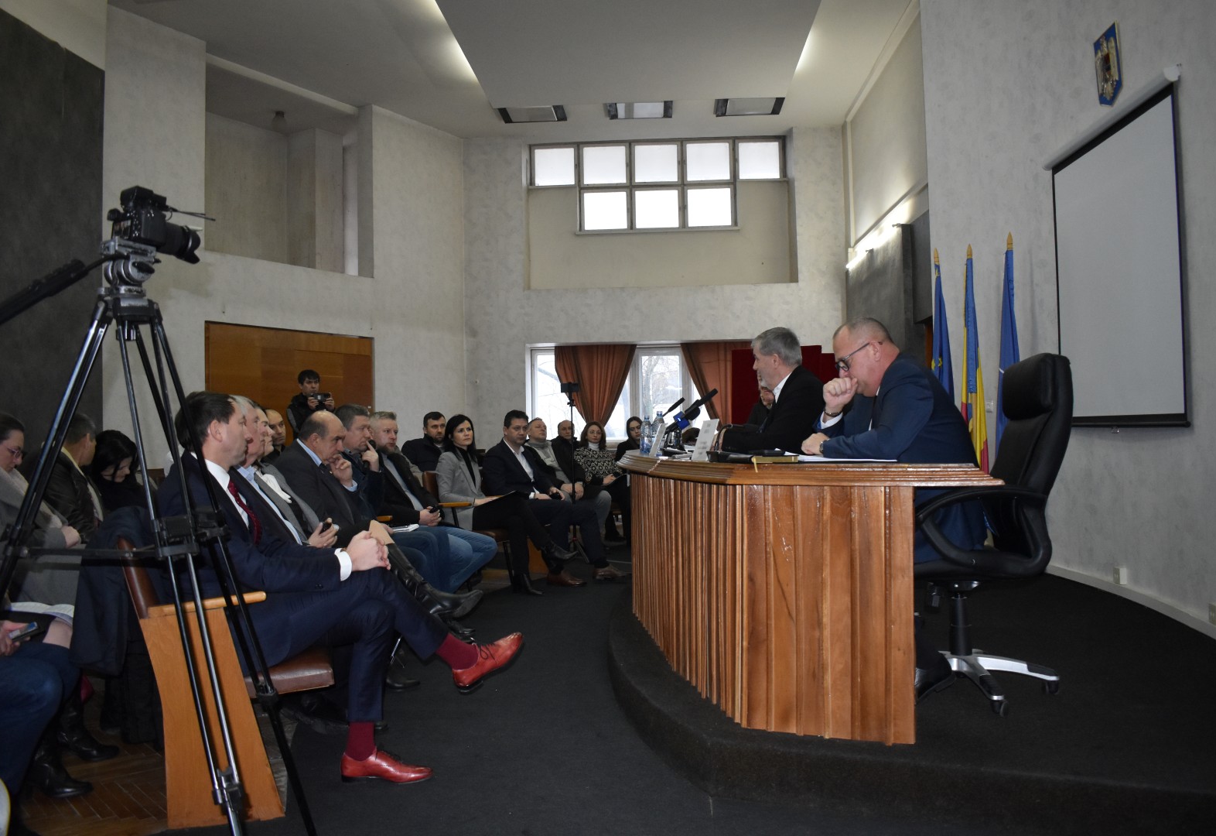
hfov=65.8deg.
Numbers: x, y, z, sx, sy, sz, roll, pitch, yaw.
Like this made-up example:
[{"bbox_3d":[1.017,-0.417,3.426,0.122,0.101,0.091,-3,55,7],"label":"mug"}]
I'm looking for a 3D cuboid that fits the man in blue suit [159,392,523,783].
[{"bbox_3d":[-0.877,0.548,3.100,1.140,1.290,0.600,-1,-1,-2],"label":"man in blue suit"}]

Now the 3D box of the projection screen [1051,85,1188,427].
[{"bbox_3d":[2.610,-0.722,4.860,0.050,1.530,1.400,-1,-1,4],"label":"projection screen"}]

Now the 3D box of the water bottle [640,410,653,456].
[{"bbox_3d":[0.203,0.088,4.950,0.066,0.210,0.066,-1,-1,0],"label":"water bottle"}]

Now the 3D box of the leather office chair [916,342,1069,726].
[{"bbox_3d":[1.190,0.366,3.260,0.700,1.165,0.630,-1,-1,5],"label":"leather office chair"}]

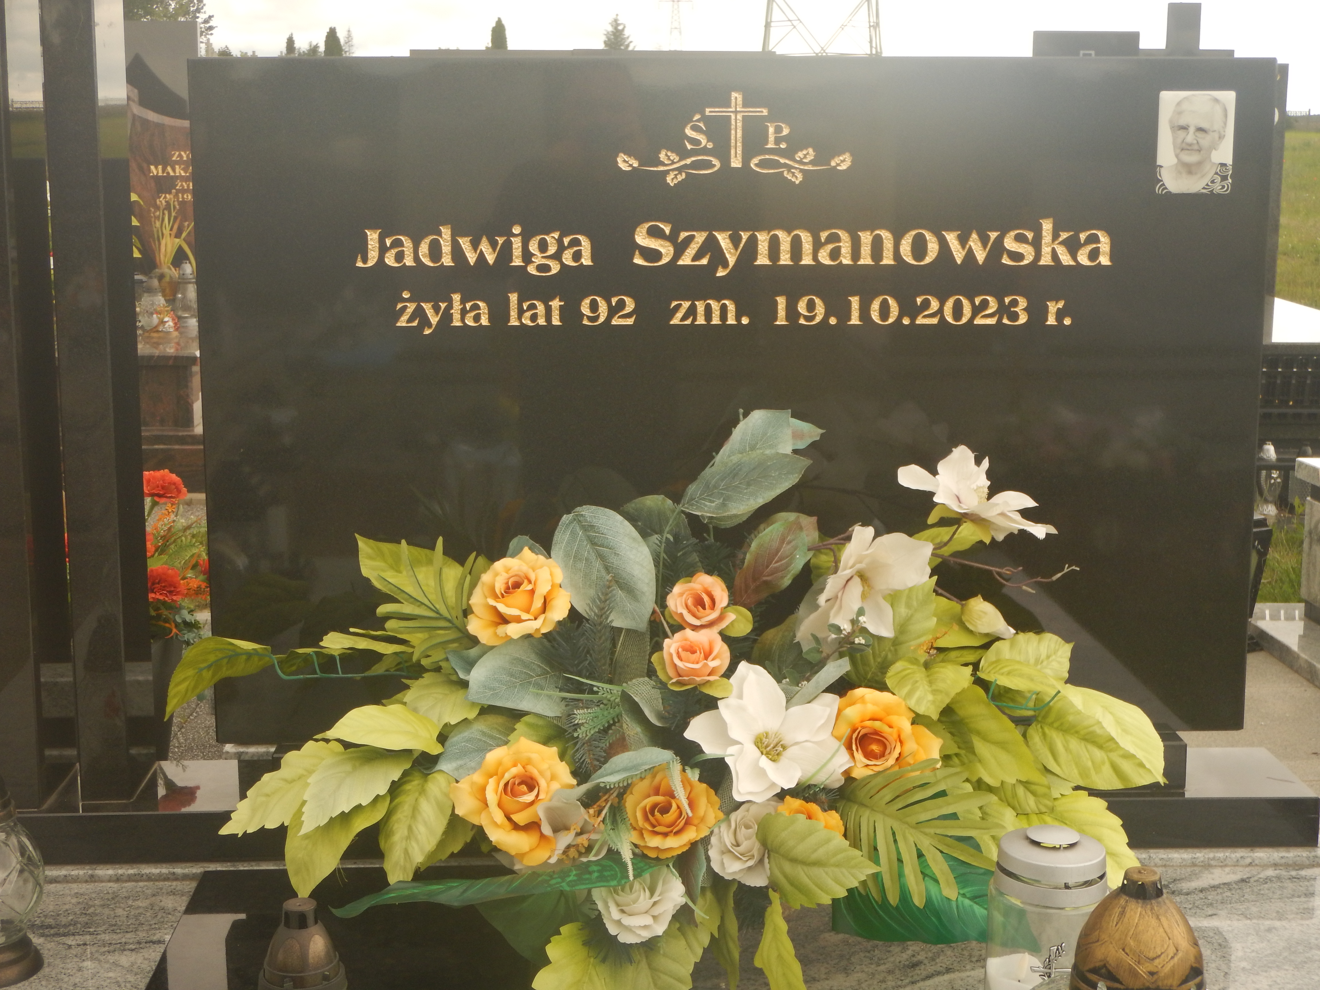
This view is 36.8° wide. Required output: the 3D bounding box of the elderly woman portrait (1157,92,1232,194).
[{"bbox_3d":[0.610,-0.401,2.258,0.087,0.116,0.008,-1,10,-2],"label":"elderly woman portrait"}]

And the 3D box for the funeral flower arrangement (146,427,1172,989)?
[{"bbox_3d":[0.008,0.190,1.980,1.000,0.530,0.470,-1,10,-2],"label":"funeral flower arrangement"}]

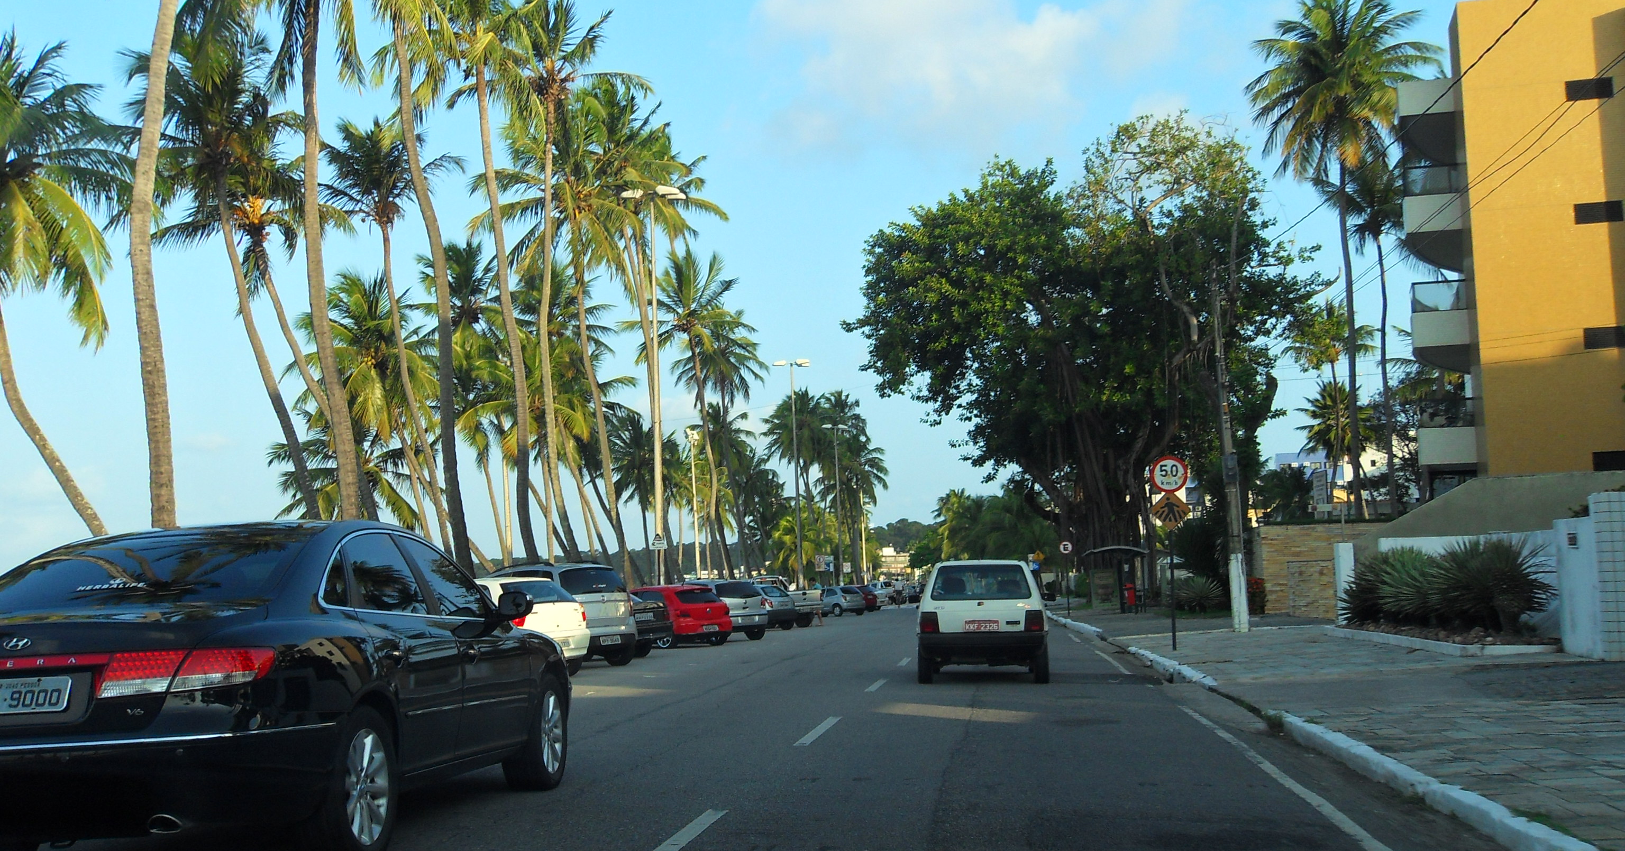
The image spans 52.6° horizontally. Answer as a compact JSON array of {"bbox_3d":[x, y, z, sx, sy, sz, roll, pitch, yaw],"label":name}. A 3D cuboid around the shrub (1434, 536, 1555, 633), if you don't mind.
[{"bbox_3d":[9.419,2.201,22.700,1.666,1.333,1.666,-2,-6,0],"label":"shrub"}]

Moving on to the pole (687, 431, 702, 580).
[{"bbox_3d":[-5.226,4.379,73.569,0.600,8.634,0.500,-2,-6,7],"label":"pole"}]

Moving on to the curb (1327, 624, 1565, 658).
[{"bbox_3d":[10.047,3.438,27.112,1.395,0.170,12.643,-2,-6,10],"label":"curb"}]

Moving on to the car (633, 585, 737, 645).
[{"bbox_3d":[-3.605,4.288,37.192,1.660,1.440,3.900,3,-7,-38],"label":"car"}]

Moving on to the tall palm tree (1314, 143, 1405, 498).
[{"bbox_3d":[23.459,-2.158,67.498,5.300,18.465,5.300,-3,-6,19],"label":"tall palm tree"}]

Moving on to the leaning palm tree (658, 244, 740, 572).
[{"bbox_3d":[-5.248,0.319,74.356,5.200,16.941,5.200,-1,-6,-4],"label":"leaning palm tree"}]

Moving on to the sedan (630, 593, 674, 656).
[{"bbox_3d":[-4.503,3.695,31.098,1.680,1.430,4.300,3,-7,-40],"label":"sedan"}]

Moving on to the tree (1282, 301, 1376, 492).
[{"bbox_3d":[28.151,1.084,88.266,5.200,15.949,5.200,-3,-6,18],"label":"tree"}]

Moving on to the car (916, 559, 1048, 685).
[{"bbox_3d":[2.137,2.460,20.537,1.550,1.450,3.690,-2,-6,6],"label":"car"}]

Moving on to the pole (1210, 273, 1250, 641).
[{"bbox_3d":[8.504,0.543,33.594,0.360,7.297,0.340,-3,-6,0],"label":"pole"}]

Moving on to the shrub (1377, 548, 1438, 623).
[{"bbox_3d":[9.831,2.689,27.042,1.250,1.385,1.250,-3,-6,20],"label":"shrub"}]

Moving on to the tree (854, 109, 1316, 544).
[{"bbox_3d":[10.444,-2.471,63.039,17.400,19.042,16.500,-2,-6,9],"label":"tree"}]

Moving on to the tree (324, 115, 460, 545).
[{"bbox_3d":[-13.556,-1.699,53.000,4.423,16.853,4.423,-2,-6,0],"label":"tree"}]

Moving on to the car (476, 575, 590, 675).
[{"bbox_3d":[-4.965,3.015,24.237,1.640,1.440,3.830,3,-7,-38],"label":"car"}]

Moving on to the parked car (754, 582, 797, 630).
[{"bbox_3d":[-2.287,5.718,51.705,1.640,1.440,3.850,3,-7,-38],"label":"parked car"}]

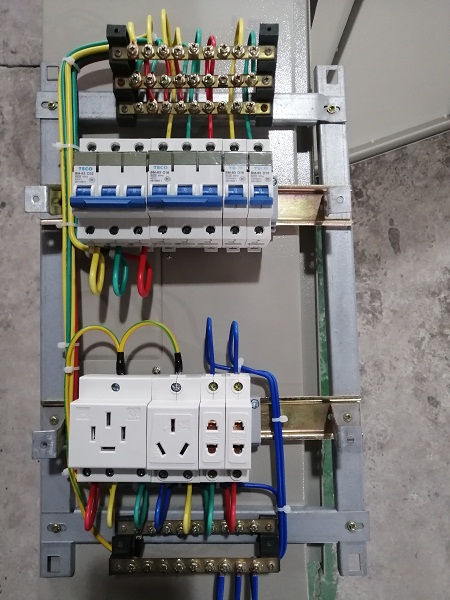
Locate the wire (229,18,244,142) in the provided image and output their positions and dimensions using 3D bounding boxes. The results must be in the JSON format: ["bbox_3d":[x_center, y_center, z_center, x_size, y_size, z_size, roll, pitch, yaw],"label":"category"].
[{"bbox_3d":[0.009,-0.168,0.355,0.011,0.030,0.091,0,87,0],"label":"wire"}]

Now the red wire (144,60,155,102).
[{"bbox_3d":[-0.057,-0.165,0.353,0.007,0.014,0.032,0,87,0],"label":"red wire"}]

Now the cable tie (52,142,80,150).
[{"bbox_3d":[-0.131,-0.127,0.388,0.022,0.012,0.006,-1,85,0],"label":"cable tie"}]

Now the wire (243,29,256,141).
[{"bbox_3d":[0.019,-0.164,0.356,0.010,0.028,0.082,0,87,0],"label":"wire"}]

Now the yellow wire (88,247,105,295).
[{"bbox_3d":[-0.104,-0.023,0.379,0.012,0.025,0.036,-1,85,0],"label":"yellow wire"}]

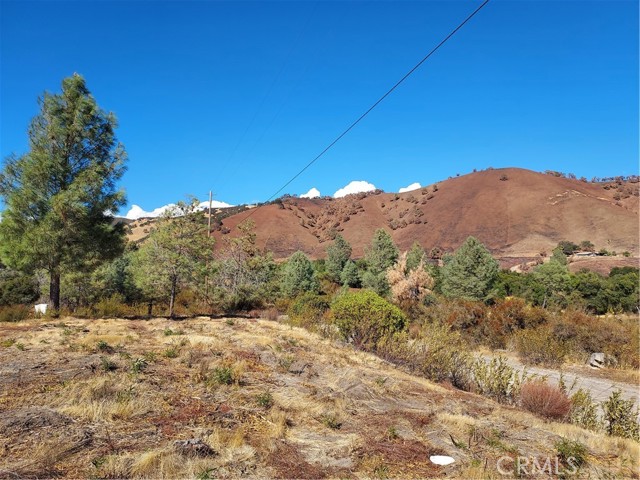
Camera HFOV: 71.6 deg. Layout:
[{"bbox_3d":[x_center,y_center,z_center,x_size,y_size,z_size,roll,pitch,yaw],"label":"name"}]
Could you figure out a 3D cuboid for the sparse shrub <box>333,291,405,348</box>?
[{"bbox_3d":[1.366,2.268,12.500,2.100,1.660,1.950,1,-3,0],"label":"sparse shrub"}]

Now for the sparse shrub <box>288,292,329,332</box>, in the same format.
[{"bbox_3d":[-0.415,2.578,16.000,1.550,1.340,1.450,1,-3,0],"label":"sparse shrub"}]

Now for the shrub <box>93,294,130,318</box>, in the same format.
[{"bbox_3d":[-9.633,3.072,20.500,1.720,1.090,1.600,1,-3,0],"label":"shrub"}]

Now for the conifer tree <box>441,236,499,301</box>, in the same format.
[{"bbox_3d":[13.309,2.582,39.500,5.060,5.670,4.710,1,-3,0],"label":"conifer tree"}]

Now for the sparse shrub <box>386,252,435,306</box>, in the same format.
[{"bbox_3d":[6.833,2.982,33.500,3.550,4.000,3.300,1,-3,0],"label":"sparse shrub"}]

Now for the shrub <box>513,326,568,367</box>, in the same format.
[{"bbox_3d":[6.858,3.312,13.800,1.710,1.220,1.590,1,-3,0],"label":"shrub"}]

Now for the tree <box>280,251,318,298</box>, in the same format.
[{"bbox_3d":[-1.709,2.960,37.000,3.110,4.090,2.890,1,-3,0],"label":"tree"}]

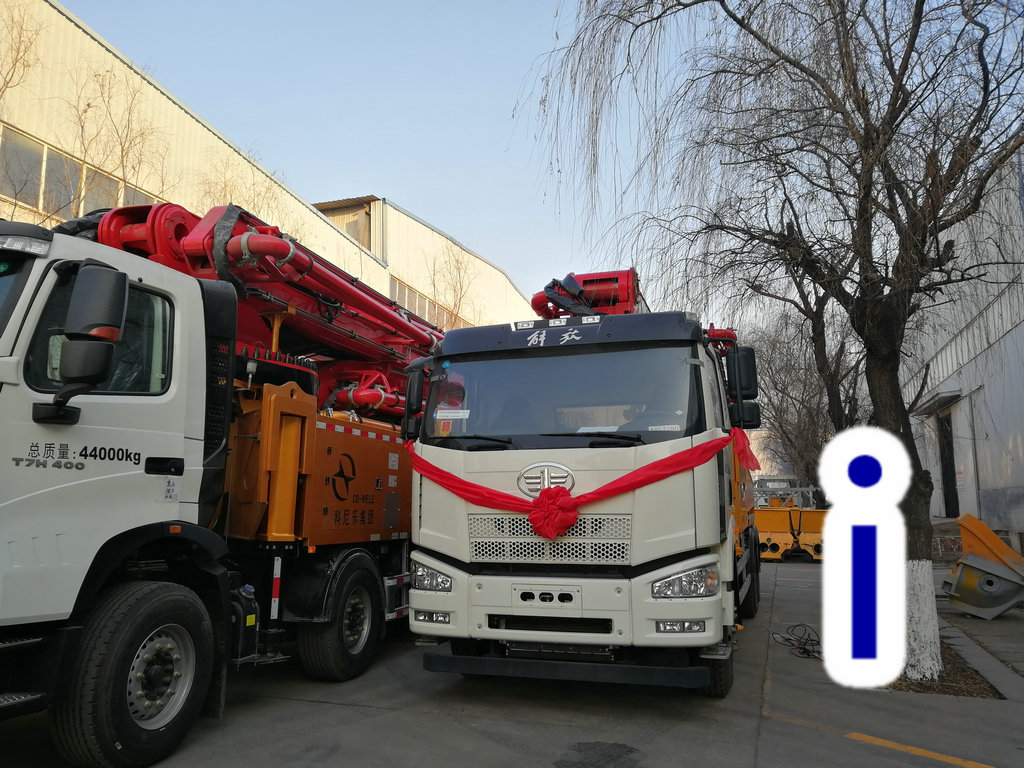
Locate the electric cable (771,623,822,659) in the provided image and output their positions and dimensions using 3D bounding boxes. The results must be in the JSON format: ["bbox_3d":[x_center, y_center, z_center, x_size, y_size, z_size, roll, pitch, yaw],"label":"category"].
[{"bbox_3d":[3.240,2.857,8.982,0.680,0.150,1.450,-3,-9,19],"label":"electric cable"}]

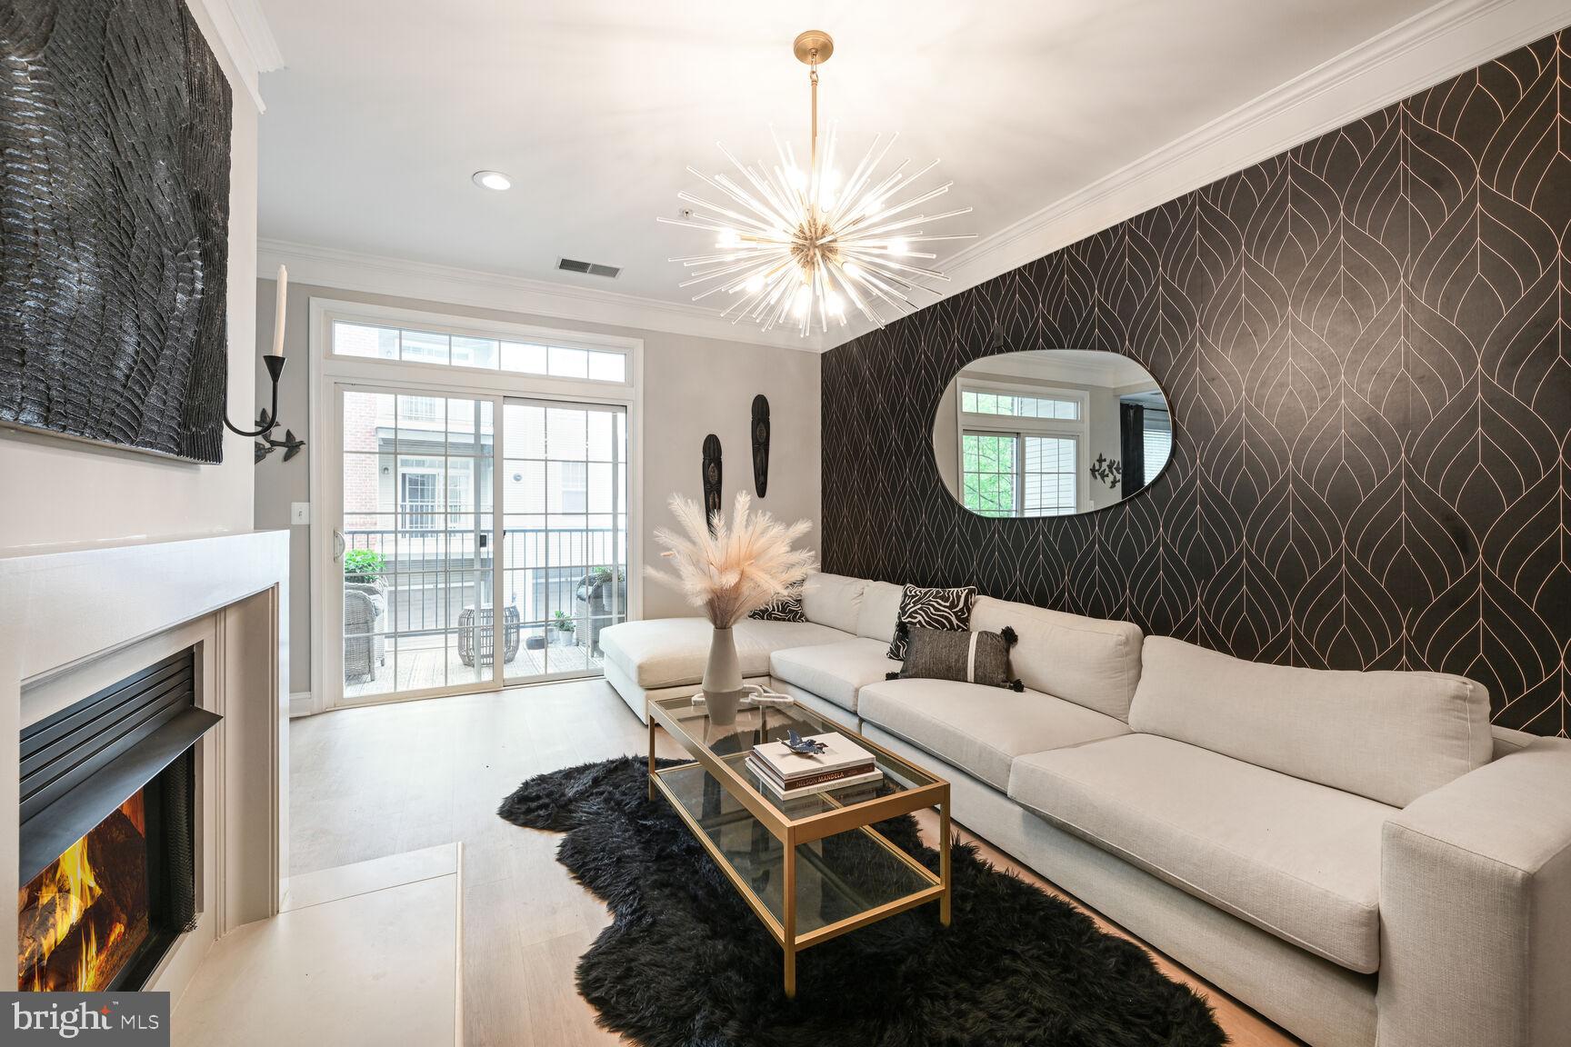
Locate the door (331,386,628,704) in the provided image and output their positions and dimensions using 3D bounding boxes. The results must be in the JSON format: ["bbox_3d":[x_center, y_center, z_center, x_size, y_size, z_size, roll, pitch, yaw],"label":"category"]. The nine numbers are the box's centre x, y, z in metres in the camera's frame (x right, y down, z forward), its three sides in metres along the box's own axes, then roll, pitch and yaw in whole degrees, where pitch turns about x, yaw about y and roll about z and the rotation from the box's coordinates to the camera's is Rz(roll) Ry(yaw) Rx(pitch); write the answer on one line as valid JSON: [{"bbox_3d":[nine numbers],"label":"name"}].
[{"bbox_3d":[-1.980,0.140,4.150,1.790,2.010,0.100,0,1,-27],"label":"door"}]

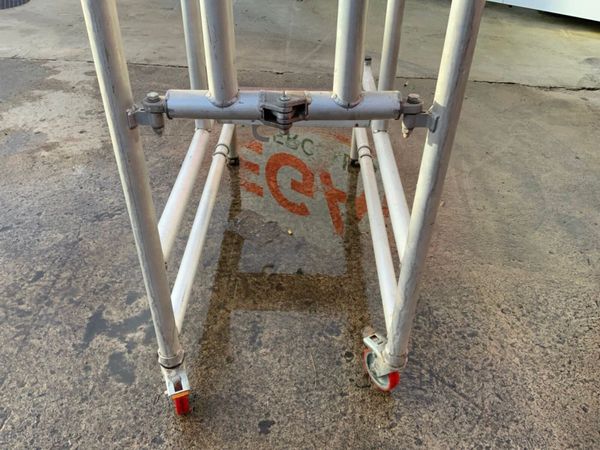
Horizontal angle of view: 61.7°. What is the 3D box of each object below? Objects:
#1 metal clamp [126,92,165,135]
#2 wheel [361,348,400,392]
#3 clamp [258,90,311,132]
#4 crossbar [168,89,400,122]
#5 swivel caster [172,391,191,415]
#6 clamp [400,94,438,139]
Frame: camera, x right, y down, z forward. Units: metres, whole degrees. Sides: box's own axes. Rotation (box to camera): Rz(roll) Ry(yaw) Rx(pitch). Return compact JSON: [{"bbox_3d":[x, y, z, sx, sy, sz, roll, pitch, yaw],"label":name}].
[{"bbox_3d":[-0.272,-0.201,0.914,0.070,0.085,0.045,0,37,-2],"label":"metal clamp"},{"bbox_3d":[0.233,0.411,1.437,0.033,0.125,0.125,-19,42,-25],"label":"wheel"},{"bbox_3d":[-0.026,-0.204,0.906,0.094,0.074,0.066,0,37,-2],"label":"clamp"},{"bbox_3d":[-0.027,-0.217,0.911,0.425,0.052,0.052,0,37,-2],"label":"crossbar"},{"bbox_3d":[-0.329,0.449,1.367,0.033,0.125,0.125,-11,39,-16],"label":"swivel caster"},{"bbox_3d":[0.218,-0.201,0.932,0.070,0.085,0.045,0,37,-2],"label":"clamp"}]

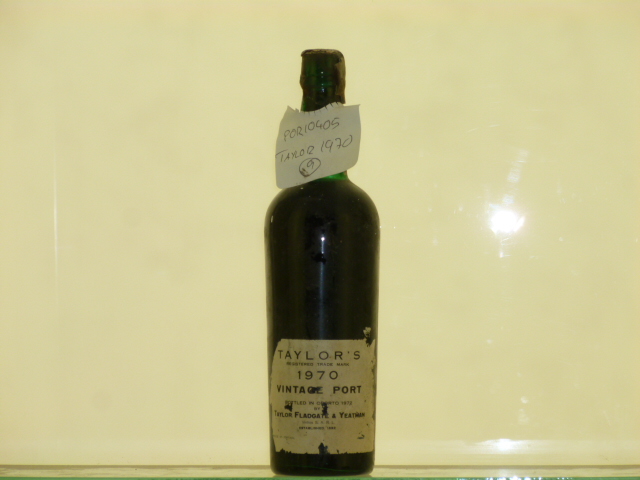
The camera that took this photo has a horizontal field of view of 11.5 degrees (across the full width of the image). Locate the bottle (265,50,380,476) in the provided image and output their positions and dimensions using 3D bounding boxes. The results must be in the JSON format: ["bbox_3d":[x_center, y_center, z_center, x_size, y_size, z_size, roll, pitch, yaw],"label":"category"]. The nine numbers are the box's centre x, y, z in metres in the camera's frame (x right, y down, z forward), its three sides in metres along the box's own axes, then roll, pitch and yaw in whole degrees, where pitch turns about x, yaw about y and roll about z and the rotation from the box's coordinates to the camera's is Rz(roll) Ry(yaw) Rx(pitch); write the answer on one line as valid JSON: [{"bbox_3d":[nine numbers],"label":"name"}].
[{"bbox_3d":[0.002,0.016,2.215,0.081,0.296,0.081,0,1,3],"label":"bottle"}]

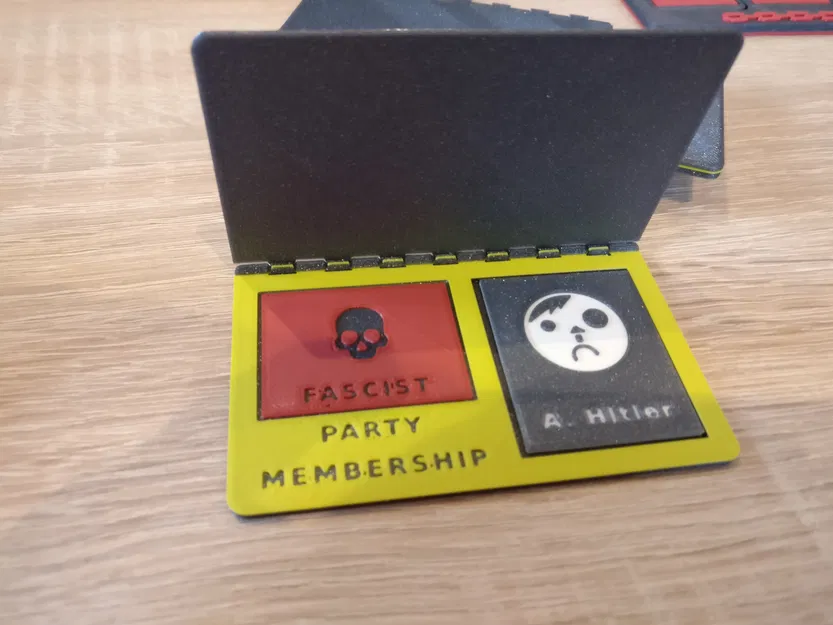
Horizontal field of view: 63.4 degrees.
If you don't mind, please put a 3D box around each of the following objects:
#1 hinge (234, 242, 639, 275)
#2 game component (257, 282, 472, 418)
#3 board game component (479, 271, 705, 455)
[{"bbox_3d":[0.006,-0.012,0.145,0.087,0.004,0.004,-4,50,-9],"label":"hinge"},{"bbox_3d":[-0.010,0.007,0.129,0.038,0.002,0.029,-4,50,-9],"label":"game component"},{"bbox_3d":[0.032,0.008,0.131,0.033,0.002,0.041,-4,50,-9],"label":"board game component"}]

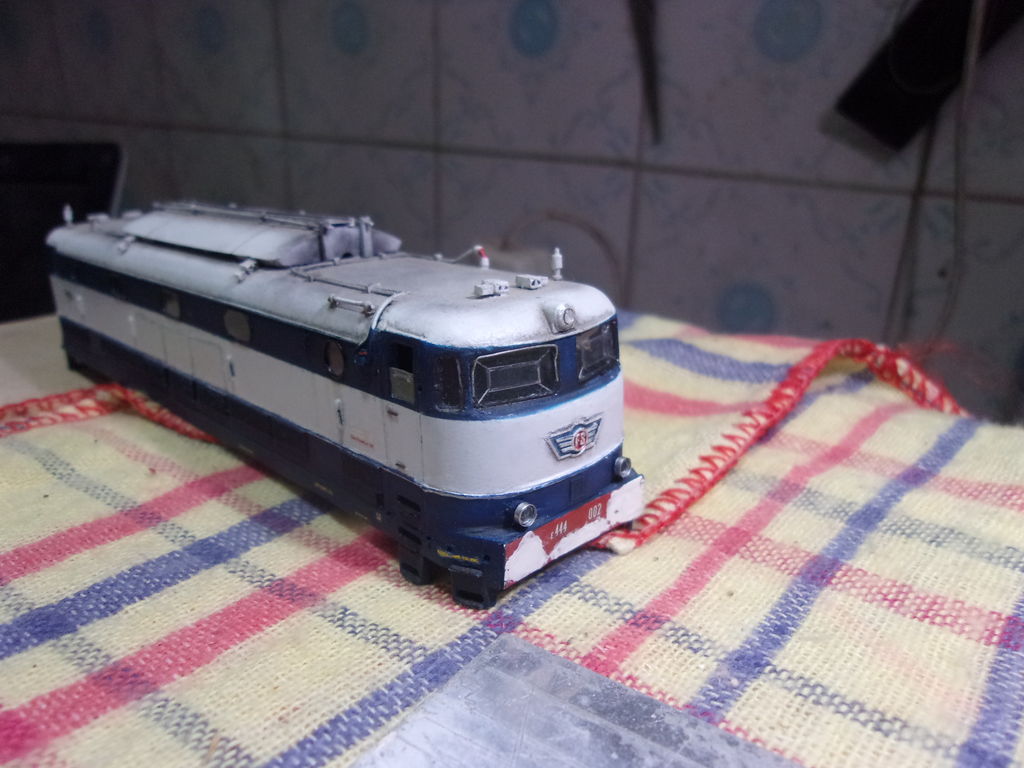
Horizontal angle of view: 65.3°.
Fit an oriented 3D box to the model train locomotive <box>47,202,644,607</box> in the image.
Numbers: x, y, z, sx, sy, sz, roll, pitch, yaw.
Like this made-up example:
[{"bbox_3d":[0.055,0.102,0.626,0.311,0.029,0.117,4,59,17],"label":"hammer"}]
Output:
[{"bbox_3d":[-0.053,-0.013,0.173,0.177,0.048,0.037,17,24,42],"label":"model train locomotive"}]

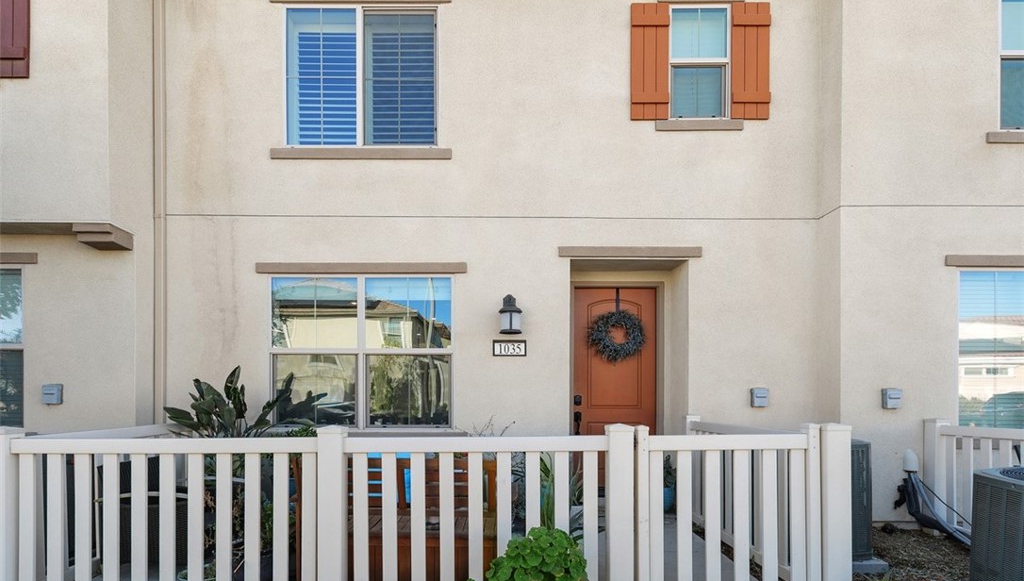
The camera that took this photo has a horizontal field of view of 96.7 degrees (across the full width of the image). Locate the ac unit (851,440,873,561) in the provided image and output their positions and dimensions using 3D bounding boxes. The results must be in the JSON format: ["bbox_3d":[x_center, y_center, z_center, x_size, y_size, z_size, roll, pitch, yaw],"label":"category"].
[{"bbox_3d":[2.130,1.470,3.400,0.680,0.830,0.680,0,0,0],"label":"ac unit"}]

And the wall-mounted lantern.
[{"bbox_3d":[-0.011,0.230,4.360,0.223,0.383,0.220,0,0,0],"label":"wall-mounted lantern"}]

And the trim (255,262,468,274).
[{"bbox_3d":[-1.466,-0.220,4.440,2.073,0.107,0.070,0,0,0],"label":"trim"}]

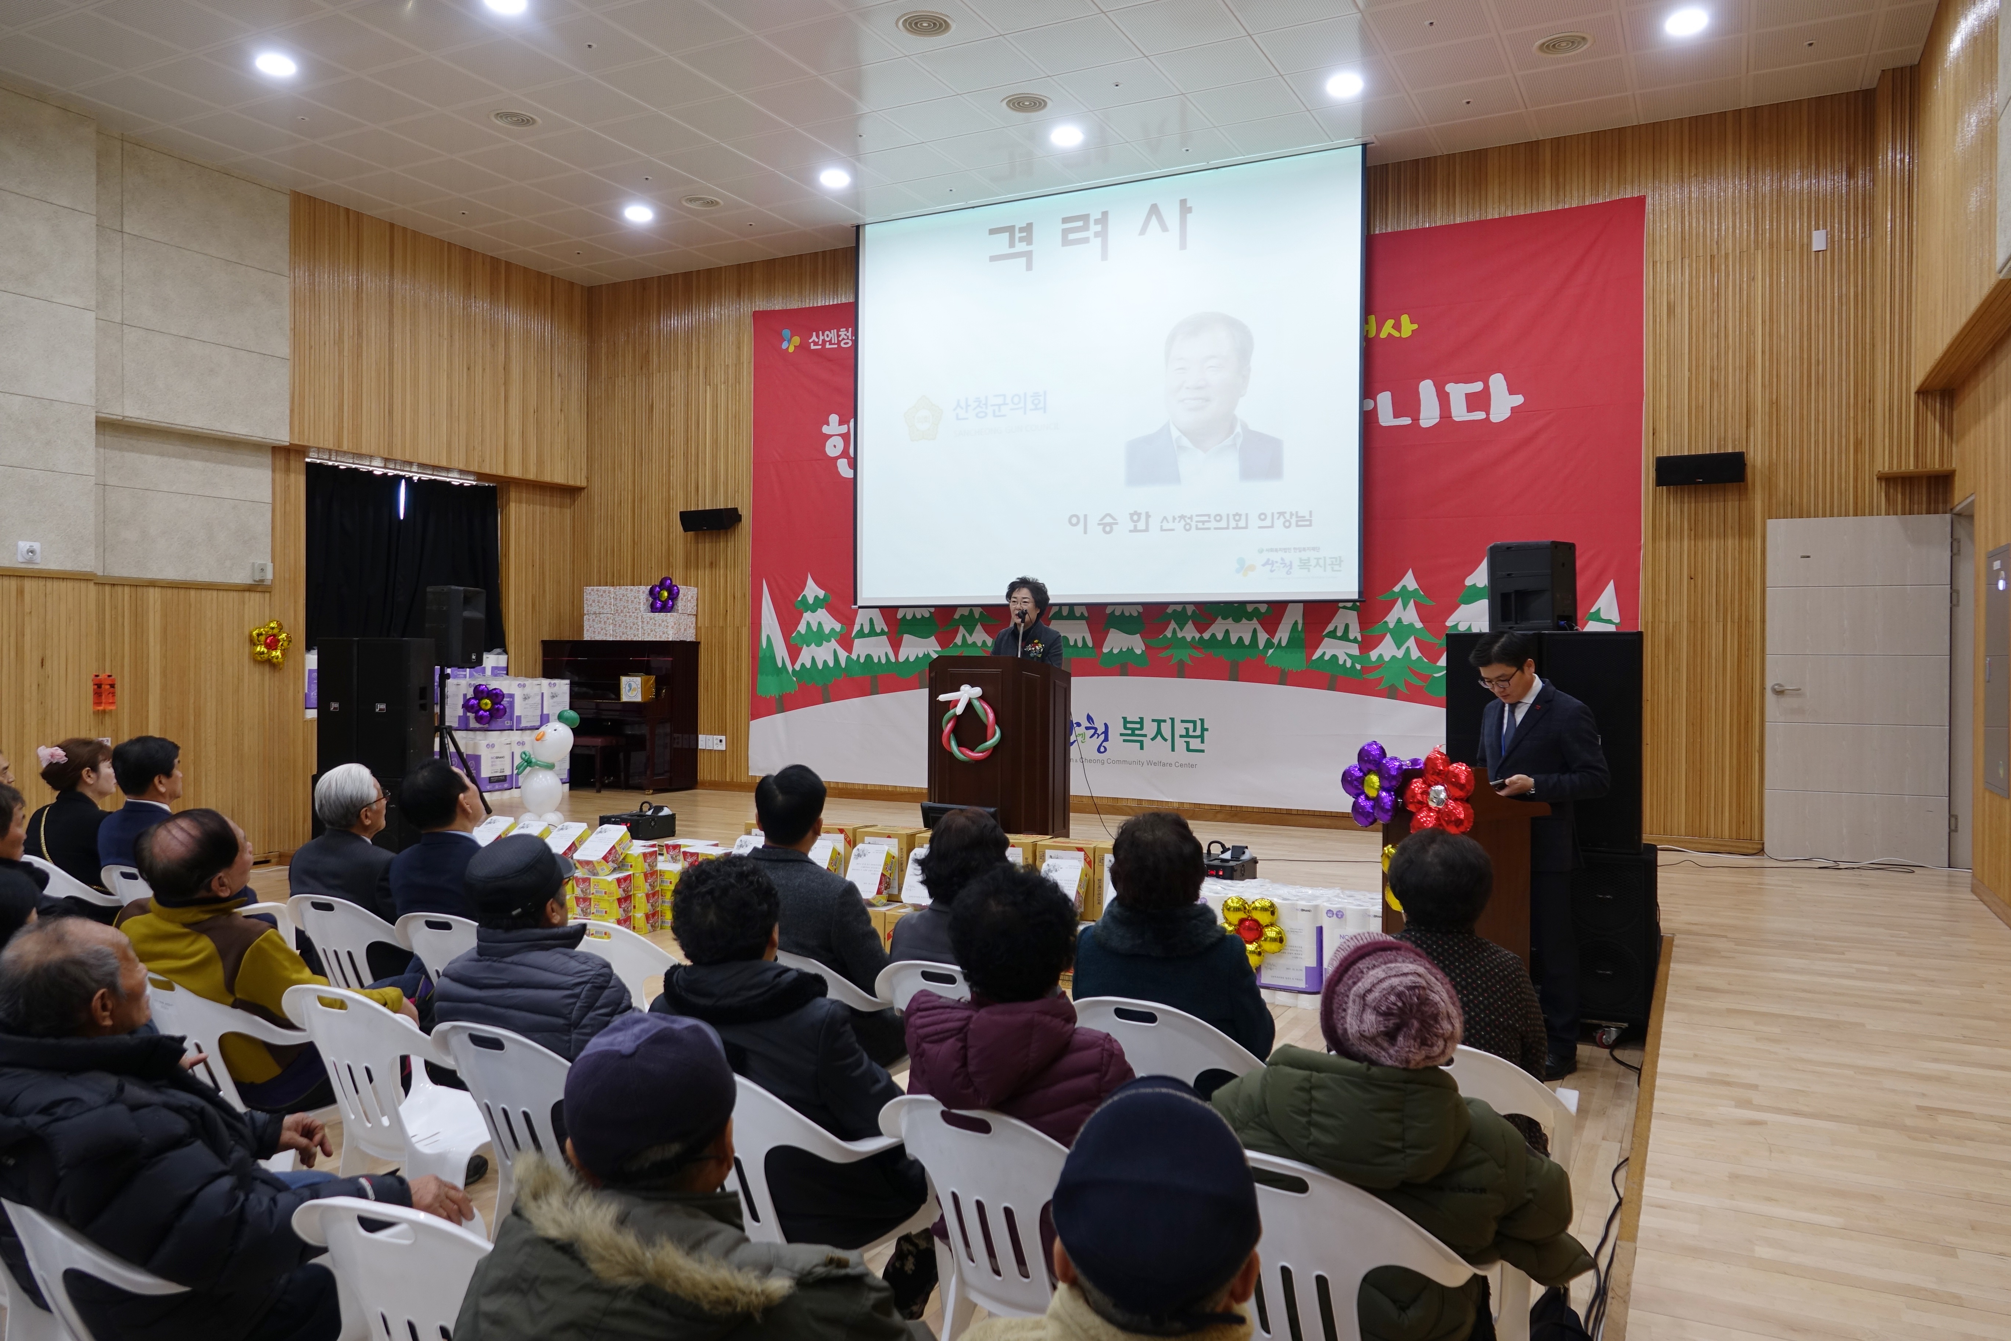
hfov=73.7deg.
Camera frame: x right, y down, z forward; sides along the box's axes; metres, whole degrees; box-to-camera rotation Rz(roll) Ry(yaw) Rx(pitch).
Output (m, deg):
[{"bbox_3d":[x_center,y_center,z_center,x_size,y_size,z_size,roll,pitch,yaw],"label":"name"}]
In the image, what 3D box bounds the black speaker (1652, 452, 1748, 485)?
[{"bbox_3d":[4.220,-1.227,8.154,0.475,0.170,0.180,1,19,28],"label":"black speaker"}]

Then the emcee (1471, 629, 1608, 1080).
[{"bbox_3d":[2.041,0.693,5.100,0.330,1.680,0.470,0,1,-28],"label":"emcee"}]

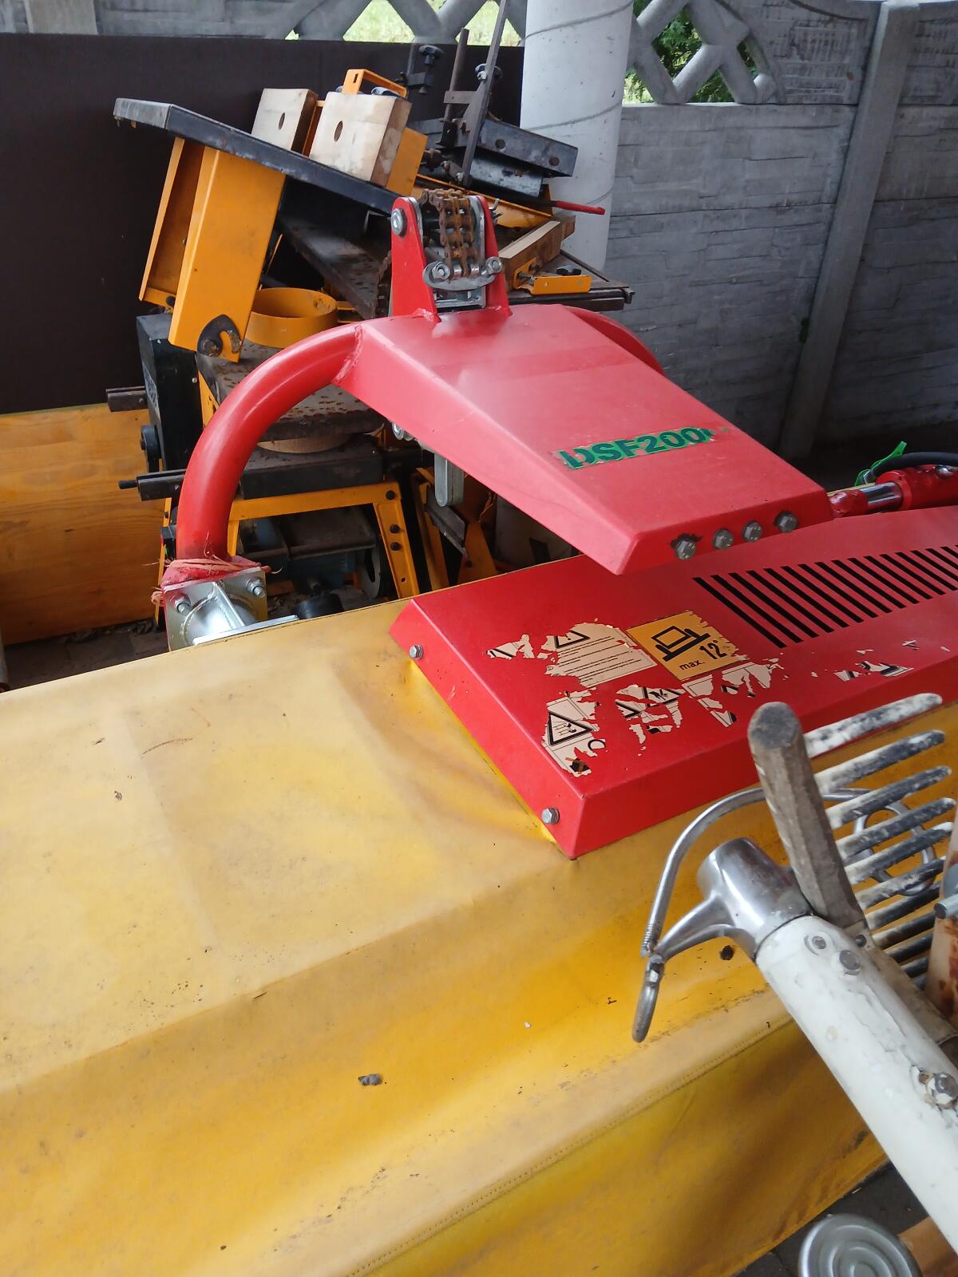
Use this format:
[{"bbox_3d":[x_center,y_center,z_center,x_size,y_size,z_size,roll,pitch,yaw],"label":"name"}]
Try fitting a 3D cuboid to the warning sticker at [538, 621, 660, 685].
[{"bbox_3d":[0.123,0.016,1.065,0.127,0.004,0.097,-14,43,-30],"label":"warning sticker"}]

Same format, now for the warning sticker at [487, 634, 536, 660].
[{"bbox_3d":[0.038,0.013,1.047,0.059,0.004,0.038,-14,43,-30],"label":"warning sticker"}]

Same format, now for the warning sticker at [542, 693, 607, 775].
[{"bbox_3d":[0.095,0.093,0.956,0.078,0.004,0.103,-14,43,-30],"label":"warning sticker"}]

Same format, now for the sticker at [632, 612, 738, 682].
[{"bbox_3d":[0.240,0.006,1.107,0.104,0.004,0.102,-14,43,-30],"label":"sticker"}]

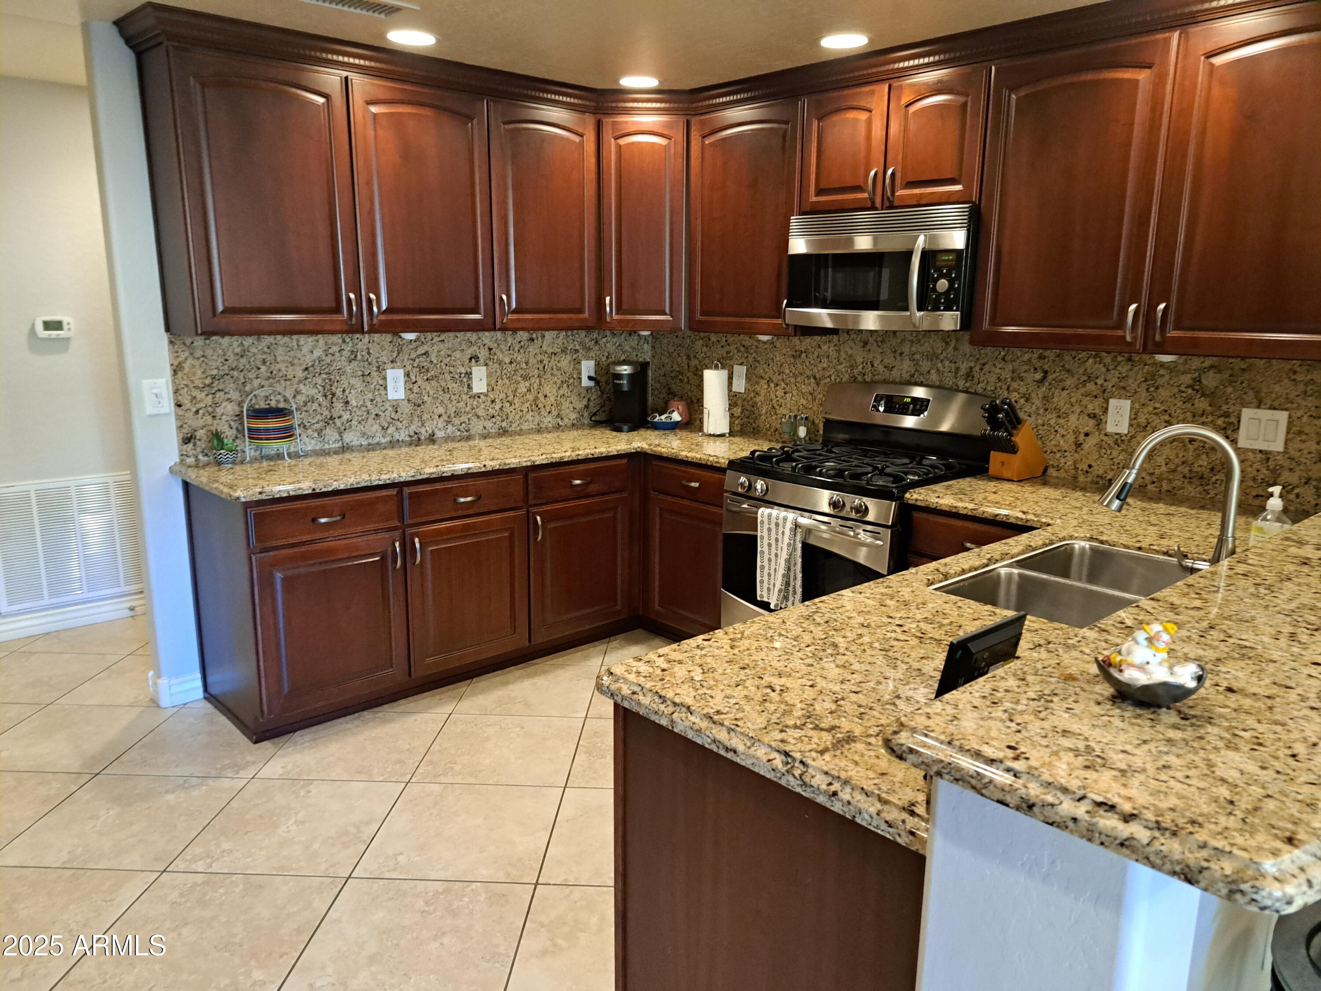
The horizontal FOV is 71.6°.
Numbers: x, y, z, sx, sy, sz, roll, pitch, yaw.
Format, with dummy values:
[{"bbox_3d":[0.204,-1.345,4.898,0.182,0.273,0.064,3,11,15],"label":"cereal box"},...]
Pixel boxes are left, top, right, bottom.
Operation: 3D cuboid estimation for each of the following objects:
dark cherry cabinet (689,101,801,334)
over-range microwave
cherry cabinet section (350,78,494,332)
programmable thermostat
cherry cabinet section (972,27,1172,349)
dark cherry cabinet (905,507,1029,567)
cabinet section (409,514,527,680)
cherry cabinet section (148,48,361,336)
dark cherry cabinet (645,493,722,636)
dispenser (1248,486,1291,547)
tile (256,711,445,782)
[{"bbox_3d":[0.459,-1.155,3.953,0.327,0.911,0.609,-10,16,-41],"label":"dark cherry cabinet"},{"bbox_3d":[0.893,-0.837,3.437,0.421,0.421,0.762,-10,16,-41],"label":"over-range microwave"},{"bbox_3d":[-1.000,-1.106,3.626,0.565,0.895,0.315,-10,16,-42],"label":"cherry cabinet section"},{"bbox_3d":[-2.625,-0.722,3.965,0.140,0.083,0.035,-10,16,-41],"label":"programmable thermostat"},{"bbox_3d":[1.380,-0.933,2.968,0.315,0.895,0.555,-10,16,-42],"label":"cherry cabinet section"},{"bbox_3d":[1.235,0.438,3.186,0.584,0.846,0.554,-10,16,-41],"label":"dark cherry cabinet"},{"bbox_3d":[-0.944,0.333,3.833,0.535,0.583,0.580,-10,16,-42],"label":"cabinet section"},{"bbox_3d":[-1.428,-1.030,3.238,0.572,0.895,0.315,-10,16,-42],"label":"cherry cabinet section"},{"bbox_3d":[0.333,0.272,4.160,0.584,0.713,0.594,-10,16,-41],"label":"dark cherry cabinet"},{"bbox_3d":[1.419,0.076,2.144,0.079,0.205,0.084,2,12,8],"label":"dispenser"},{"bbox_3d":[-1.033,0.854,3.145,0.494,0.010,0.494,1,12,2],"label":"tile"}]

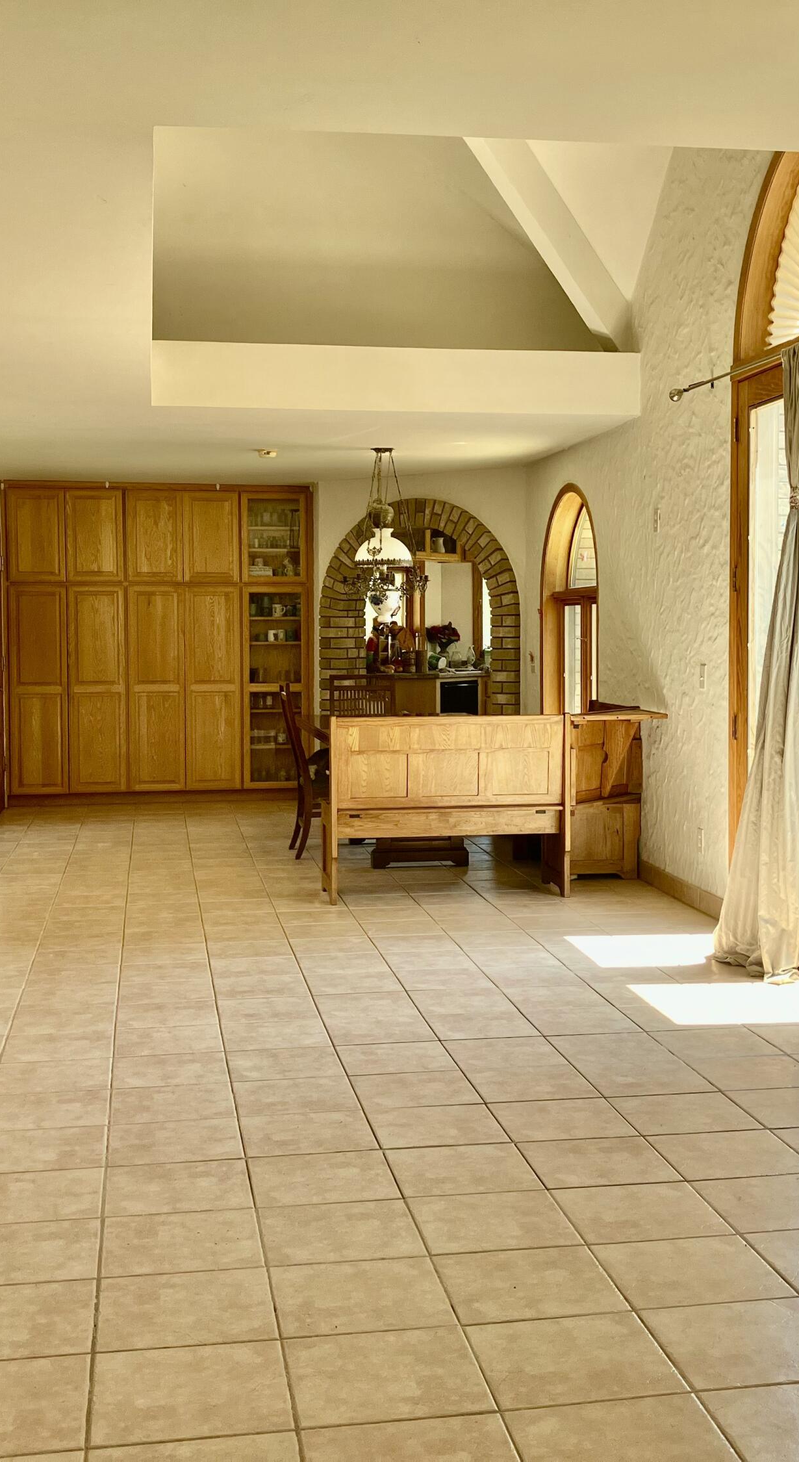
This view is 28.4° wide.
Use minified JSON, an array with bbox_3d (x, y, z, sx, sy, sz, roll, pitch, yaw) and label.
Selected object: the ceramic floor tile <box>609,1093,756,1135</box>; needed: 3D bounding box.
[{"bbox_3d":[0.754,1.013,4.170,0.320,0.010,0.320,-1,4,-9],"label":"ceramic floor tile"}]

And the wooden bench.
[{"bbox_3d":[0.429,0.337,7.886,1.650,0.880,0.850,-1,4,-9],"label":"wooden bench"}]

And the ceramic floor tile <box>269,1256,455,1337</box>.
[{"bbox_3d":[-0.077,1.121,3.116,0.332,0.011,0.326,-1,4,-9],"label":"ceramic floor tile"}]

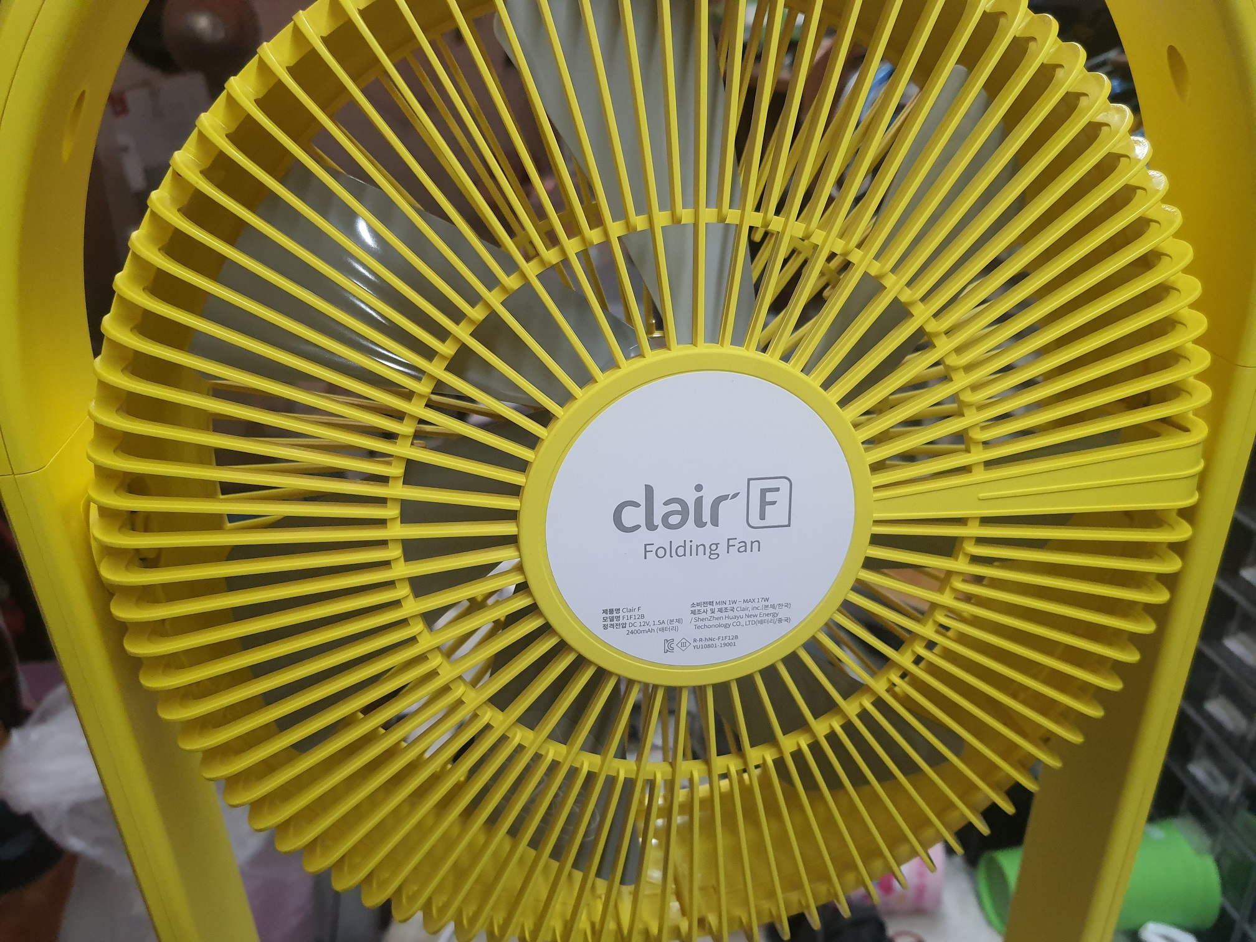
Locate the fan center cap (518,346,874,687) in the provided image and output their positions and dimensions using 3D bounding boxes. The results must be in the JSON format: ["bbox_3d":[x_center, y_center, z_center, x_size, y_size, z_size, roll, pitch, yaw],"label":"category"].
[{"bbox_3d":[0.021,0.015,0.273,0.102,0.102,0.013,-3,19,-8],"label":"fan center cap"}]

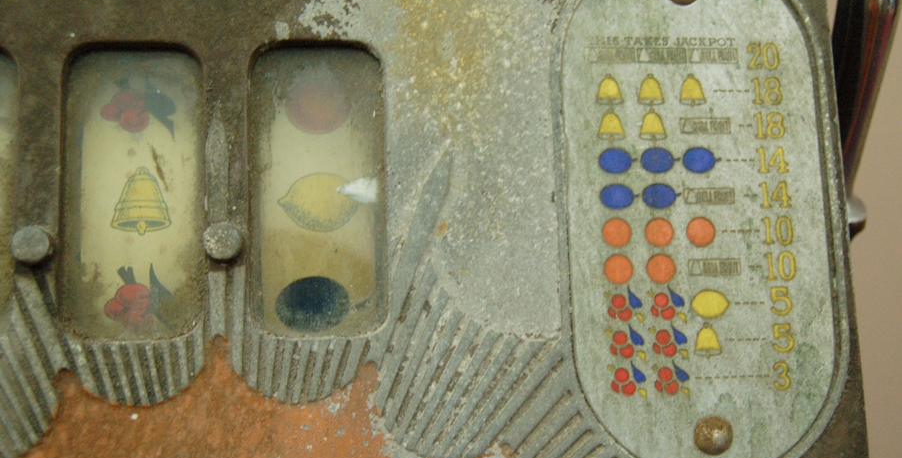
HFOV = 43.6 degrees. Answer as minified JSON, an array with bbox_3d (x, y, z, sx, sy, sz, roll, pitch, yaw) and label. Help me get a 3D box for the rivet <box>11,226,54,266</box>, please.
[{"bbox_3d":[-0.108,0.004,0.289,0.010,0.010,0.004,0,-11,-5],"label":"rivet"}]

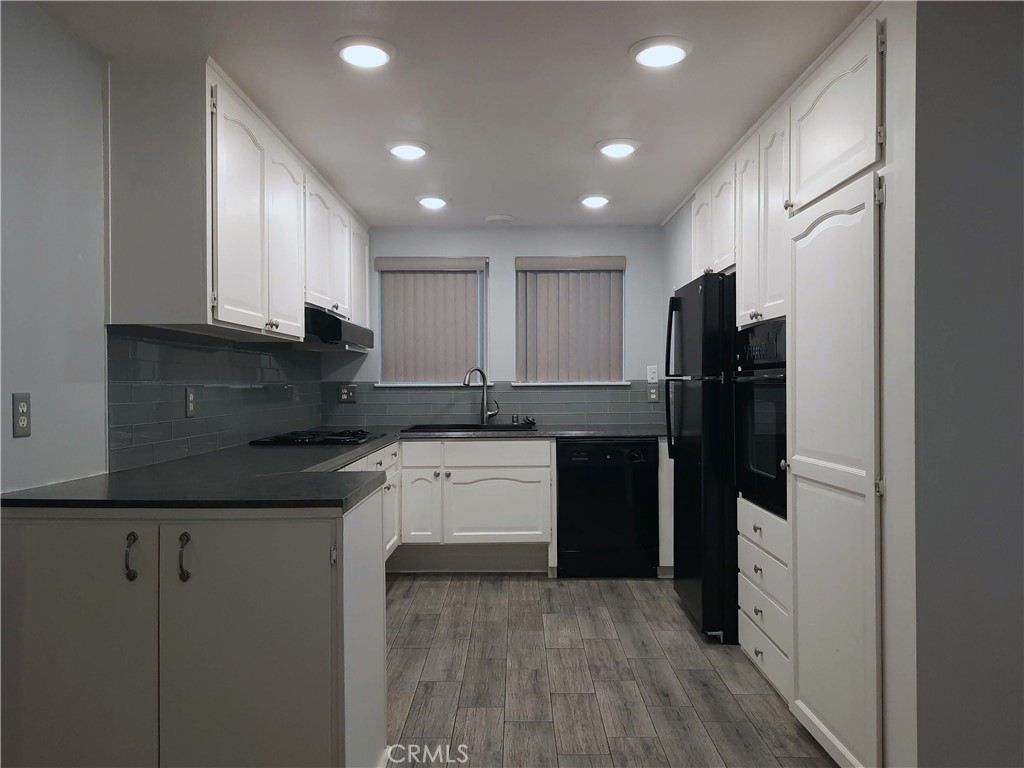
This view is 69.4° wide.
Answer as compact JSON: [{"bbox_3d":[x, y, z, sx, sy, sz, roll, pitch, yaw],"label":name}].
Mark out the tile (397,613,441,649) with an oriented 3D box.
[{"bbox_3d":[-0.450,1.190,3.554,0.171,0.010,0.469,0,0,0],"label":"tile"}]

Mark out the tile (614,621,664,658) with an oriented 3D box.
[{"bbox_3d":[0.566,1.151,3.317,0.169,0.010,0.457,0,0,0],"label":"tile"}]

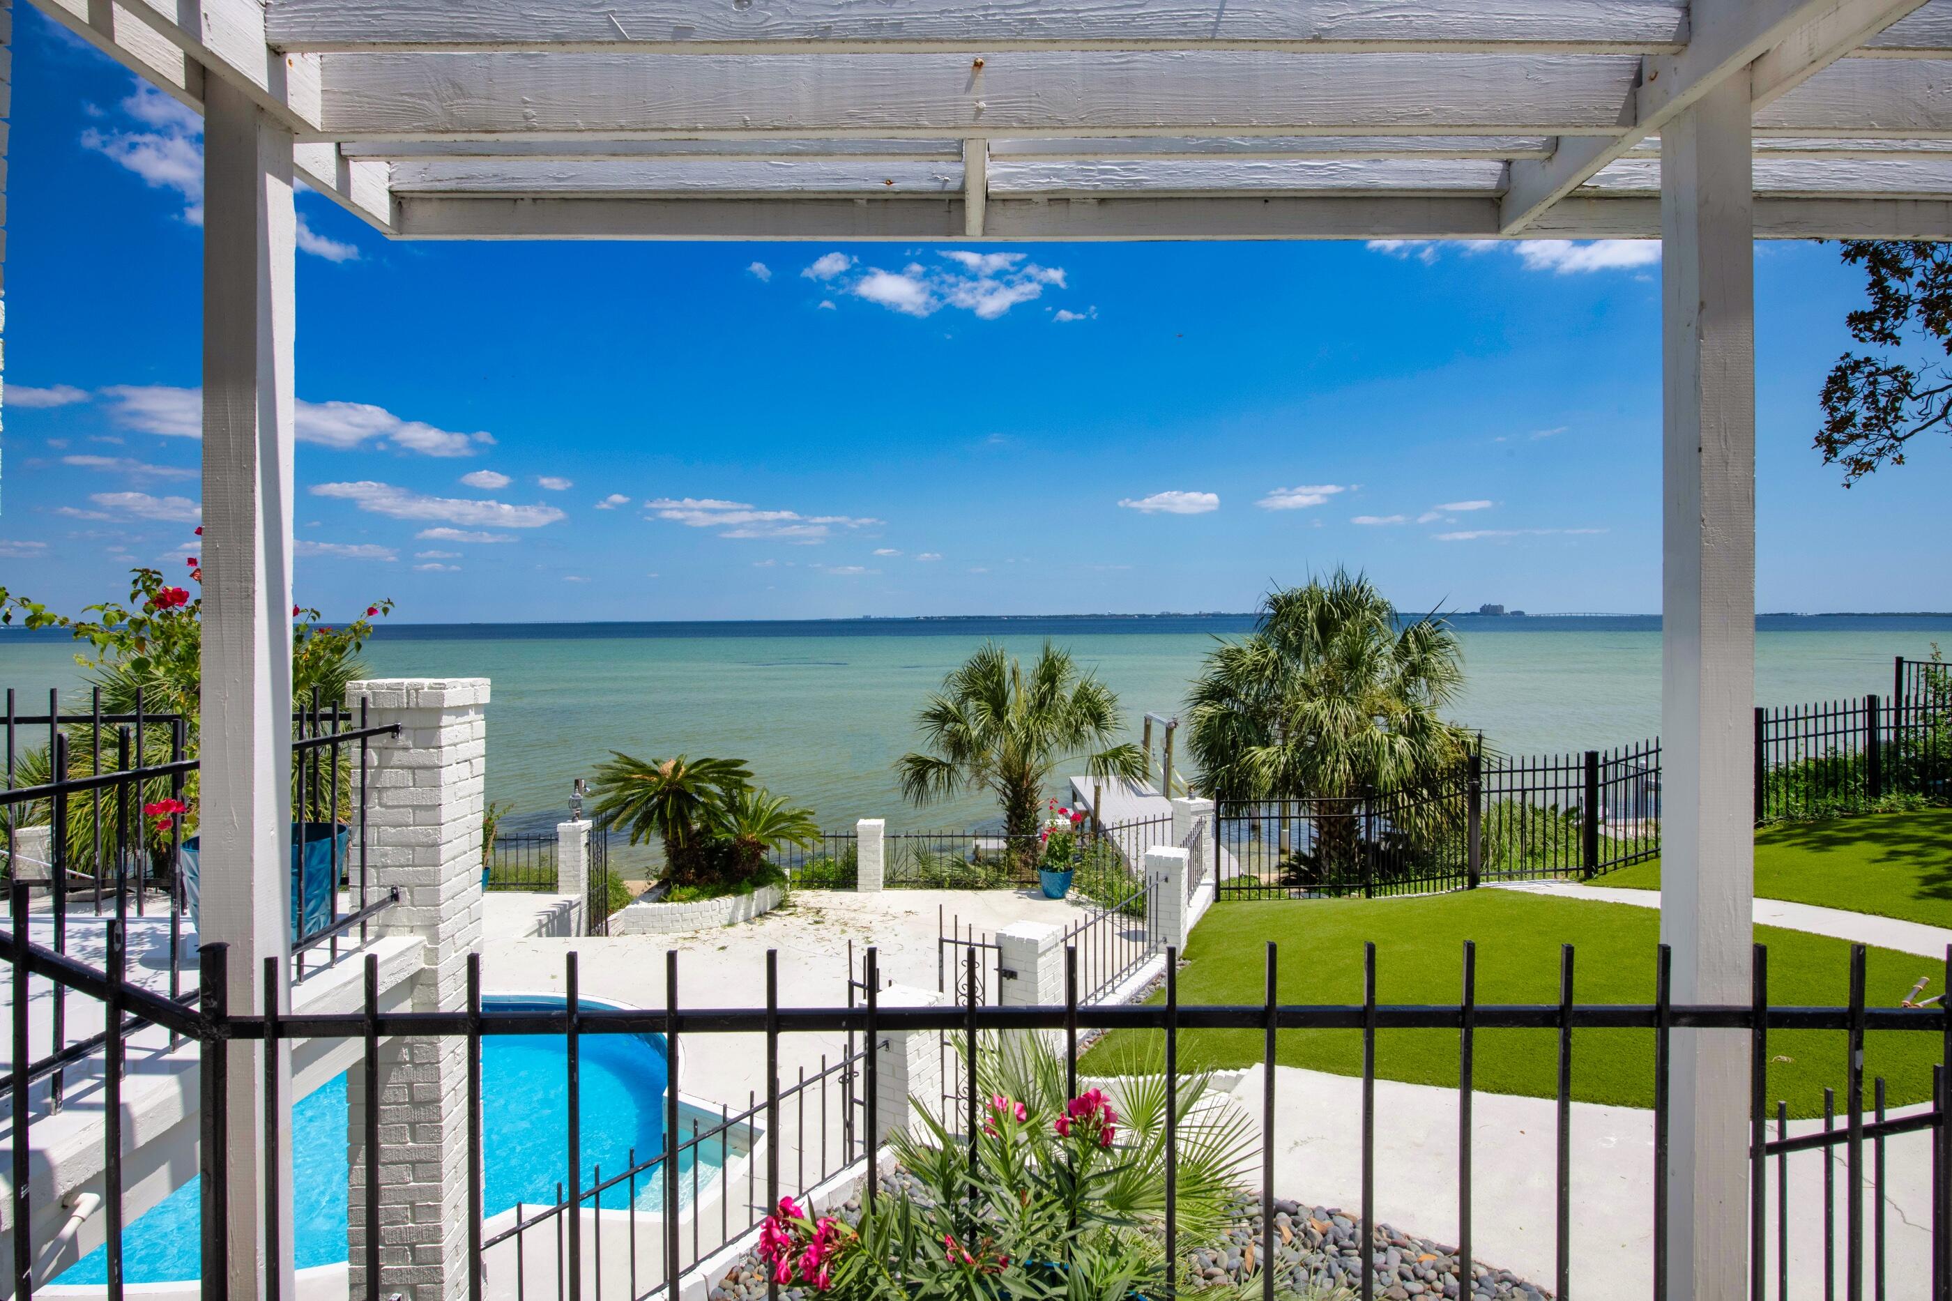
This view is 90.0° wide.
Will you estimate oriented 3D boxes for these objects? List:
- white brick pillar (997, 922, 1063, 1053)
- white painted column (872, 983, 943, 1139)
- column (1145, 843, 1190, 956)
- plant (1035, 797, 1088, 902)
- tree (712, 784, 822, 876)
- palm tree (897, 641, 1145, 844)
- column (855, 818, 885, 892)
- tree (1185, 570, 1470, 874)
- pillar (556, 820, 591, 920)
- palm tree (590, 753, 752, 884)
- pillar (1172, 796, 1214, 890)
[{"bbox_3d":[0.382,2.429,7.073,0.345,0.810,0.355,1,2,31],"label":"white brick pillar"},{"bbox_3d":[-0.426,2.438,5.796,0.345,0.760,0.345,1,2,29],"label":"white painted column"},{"bbox_3d":[1.790,2.304,9.015,0.345,0.880,0.345,1,2,27],"label":"column"},{"bbox_3d":[1.188,2.733,13.450,0.715,1.388,0.650,0,2,0],"label":"plant"},{"bbox_3d":[-2.792,2.390,12.900,1.492,1.230,1.500,0,2,0],"label":"tree"},{"bbox_3d":[0.710,1.673,15.400,3.947,3.587,3.700,0,2,0],"label":"palm tree"},{"bbox_3d":[-1.470,2.914,13.789,0.350,0.950,0.350,0,2,0],"label":"column"},{"bbox_3d":[4.575,0.973,12.700,3.692,4.010,3.500,0,2,0],"label":"tree"},{"bbox_3d":[-5.665,3.152,13.846,0.355,1.430,0.350,0,2,0],"label":"pillar"},{"bbox_3d":[-3.940,2.194,12.700,2.104,1.688,2.050,0,2,0],"label":"palm tree"},{"bbox_3d":[2.516,2.196,11.337,0.330,0.930,0.330,-1,2,-28],"label":"pillar"}]

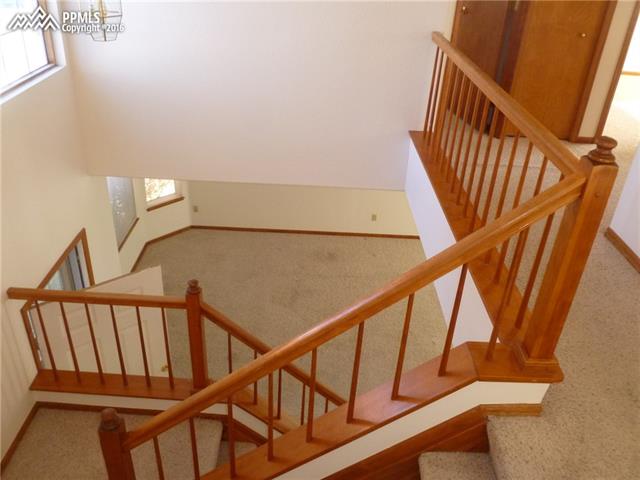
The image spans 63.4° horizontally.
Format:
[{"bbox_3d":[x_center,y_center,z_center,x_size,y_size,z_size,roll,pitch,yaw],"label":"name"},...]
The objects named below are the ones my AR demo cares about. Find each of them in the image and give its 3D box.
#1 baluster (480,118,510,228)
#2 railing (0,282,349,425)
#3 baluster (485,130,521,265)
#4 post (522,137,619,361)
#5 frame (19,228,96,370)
[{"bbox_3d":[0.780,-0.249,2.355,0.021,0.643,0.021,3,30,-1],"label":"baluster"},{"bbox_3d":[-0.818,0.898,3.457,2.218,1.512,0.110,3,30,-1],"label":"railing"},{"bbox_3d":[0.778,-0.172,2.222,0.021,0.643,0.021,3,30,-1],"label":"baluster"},{"bbox_3d":[0.795,0.063,1.661,0.085,0.806,0.085,3,30,-1],"label":"post"},{"bbox_3d":[-1.976,1.063,4.242,0.110,2.060,1.020,3,30,-1],"label":"frame"}]

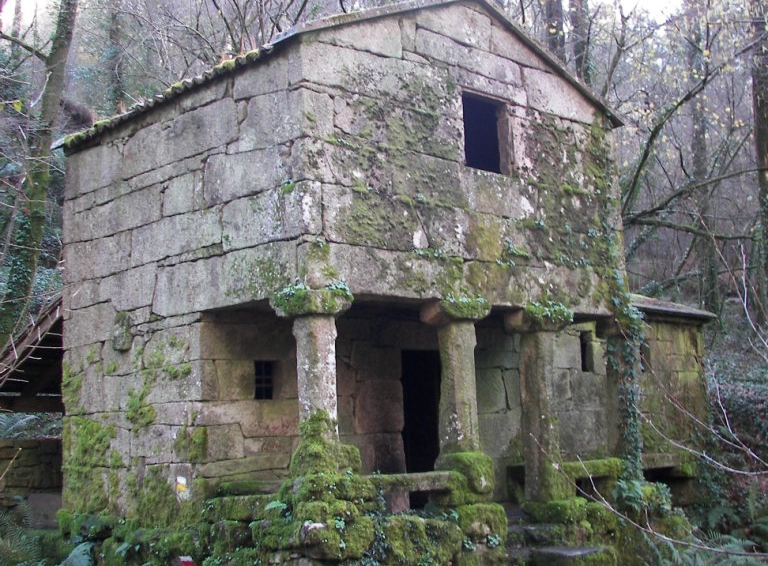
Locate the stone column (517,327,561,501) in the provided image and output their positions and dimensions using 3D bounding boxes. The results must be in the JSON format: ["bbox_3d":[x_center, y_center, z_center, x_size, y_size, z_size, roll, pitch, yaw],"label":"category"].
[{"bbox_3d":[1.566,1.323,10.791,0.290,1.736,0.290,5,-10,-42],"label":"stone column"}]

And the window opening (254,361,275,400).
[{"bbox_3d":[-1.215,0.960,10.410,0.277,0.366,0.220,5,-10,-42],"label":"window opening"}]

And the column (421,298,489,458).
[{"bbox_3d":[0.689,0.888,10.043,0.455,1.480,0.455,5,-10,-42],"label":"column"}]

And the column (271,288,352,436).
[{"bbox_3d":[-0.591,0.656,8.887,0.485,1.219,0.485,5,-10,-42],"label":"column"}]

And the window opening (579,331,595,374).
[{"bbox_3d":[2.561,0.921,13.936,0.253,0.535,0.220,5,-10,-42],"label":"window opening"}]

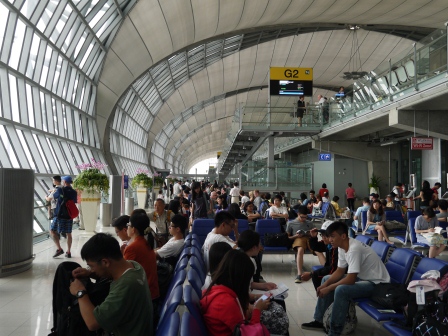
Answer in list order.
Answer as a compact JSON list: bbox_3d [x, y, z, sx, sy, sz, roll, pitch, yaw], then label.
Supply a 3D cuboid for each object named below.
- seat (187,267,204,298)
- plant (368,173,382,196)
[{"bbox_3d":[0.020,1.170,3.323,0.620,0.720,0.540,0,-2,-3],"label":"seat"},{"bbox_3d":[8.608,1.347,25.000,0.740,2.020,0.740,0,-2,-2],"label":"plant"}]

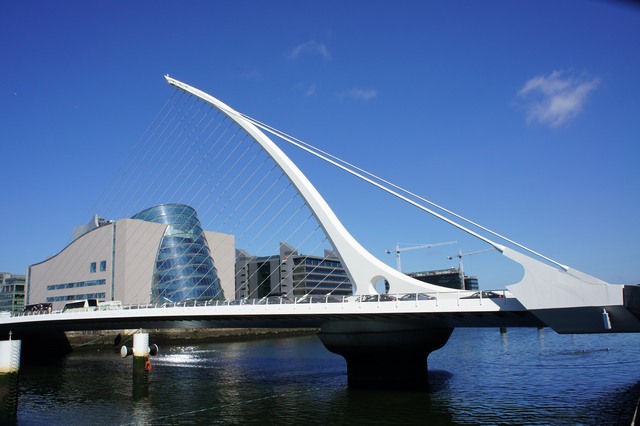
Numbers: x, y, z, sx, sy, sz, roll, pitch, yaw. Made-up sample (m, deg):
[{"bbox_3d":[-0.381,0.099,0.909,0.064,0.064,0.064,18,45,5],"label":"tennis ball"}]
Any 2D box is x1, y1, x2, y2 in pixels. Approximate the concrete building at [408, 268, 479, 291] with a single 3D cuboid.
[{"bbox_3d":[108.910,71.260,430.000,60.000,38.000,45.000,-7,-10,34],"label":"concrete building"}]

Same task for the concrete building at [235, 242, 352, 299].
[{"bbox_3d":[-14.620,40.990,275.000,50.000,43.000,48.000,-7,-10,34],"label":"concrete building"}]

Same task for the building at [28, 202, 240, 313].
[{"bbox_3d":[-83.260,24.200,213.000,78.000,48.000,54.000,-7,-10,34],"label":"building"}]

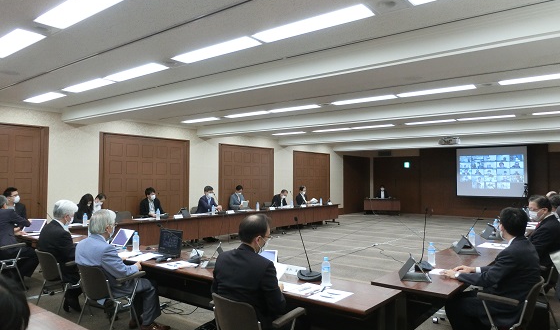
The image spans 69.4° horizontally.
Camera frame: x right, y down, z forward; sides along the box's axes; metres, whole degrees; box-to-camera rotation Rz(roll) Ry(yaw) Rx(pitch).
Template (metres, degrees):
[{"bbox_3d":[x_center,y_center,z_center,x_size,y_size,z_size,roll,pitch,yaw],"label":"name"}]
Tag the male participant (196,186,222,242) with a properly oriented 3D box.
[{"bbox_3d":[-1.734,1.196,10.105,0.780,1.340,0.550,-1,-2,38],"label":"male participant"}]

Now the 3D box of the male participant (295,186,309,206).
[{"bbox_3d":[0.828,1.336,13.397,0.780,1.310,0.550,0,-2,18],"label":"male participant"}]

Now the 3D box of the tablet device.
[{"bbox_3d":[-1.953,0.914,5.085,0.320,0.215,0.020,4,-36,41],"label":"tablet device"}]

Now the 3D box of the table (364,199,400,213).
[{"bbox_3d":[4.372,1.792,17.250,1.520,0.700,0.620,0,-2,15],"label":"table"}]

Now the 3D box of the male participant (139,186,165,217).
[{"bbox_3d":[-2.748,1.156,8.808,0.780,1.320,0.550,-1,-2,33],"label":"male participant"}]

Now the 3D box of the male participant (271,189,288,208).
[{"bbox_3d":[0.140,1.347,12.503,0.780,1.220,0.550,-1,-2,38],"label":"male participant"}]

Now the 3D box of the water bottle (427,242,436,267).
[{"bbox_3d":[1.451,0.857,3.865,0.067,0.220,0.067,-2,-3,37],"label":"water bottle"}]

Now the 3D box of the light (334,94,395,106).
[{"bbox_3d":[1.509,-1.169,7.277,1.210,0.060,0.255,-2,-3,37],"label":"light"}]

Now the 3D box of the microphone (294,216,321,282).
[{"bbox_3d":[0.200,0.688,3.325,0.180,0.510,0.260,-2,-3,37],"label":"microphone"}]

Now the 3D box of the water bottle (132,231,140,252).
[{"bbox_3d":[-1.690,0.897,4.750,0.066,0.220,0.066,-1,-2,38],"label":"water bottle"}]

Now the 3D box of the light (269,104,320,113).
[{"bbox_3d":[0.283,-1.135,8.188,1.210,0.060,0.255,-2,-3,37],"label":"light"}]

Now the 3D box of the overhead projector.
[{"bbox_3d":[4.756,-0.670,11.346,0.480,0.200,0.400,-2,-3,37],"label":"overhead projector"}]

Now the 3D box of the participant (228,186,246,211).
[{"bbox_3d":[-1.068,1.228,10.959,0.780,1.340,0.550,-1,-2,38],"label":"participant"}]

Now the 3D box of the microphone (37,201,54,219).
[{"bbox_3d":[-3.108,0.782,5.672,0.170,0.490,0.480,-1,-2,38],"label":"microphone"}]

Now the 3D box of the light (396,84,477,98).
[{"bbox_3d":[2.408,-1.170,6.279,1.158,0.070,0.233,-1,-2,38],"label":"light"}]

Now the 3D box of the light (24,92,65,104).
[{"bbox_3d":[-4.151,-1.185,7.126,1.210,0.060,0.255,-2,-3,37],"label":"light"}]

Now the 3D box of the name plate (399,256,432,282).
[{"bbox_3d":[1.125,0.870,3.386,0.220,0.160,0.260,0,-2,10],"label":"name plate"}]

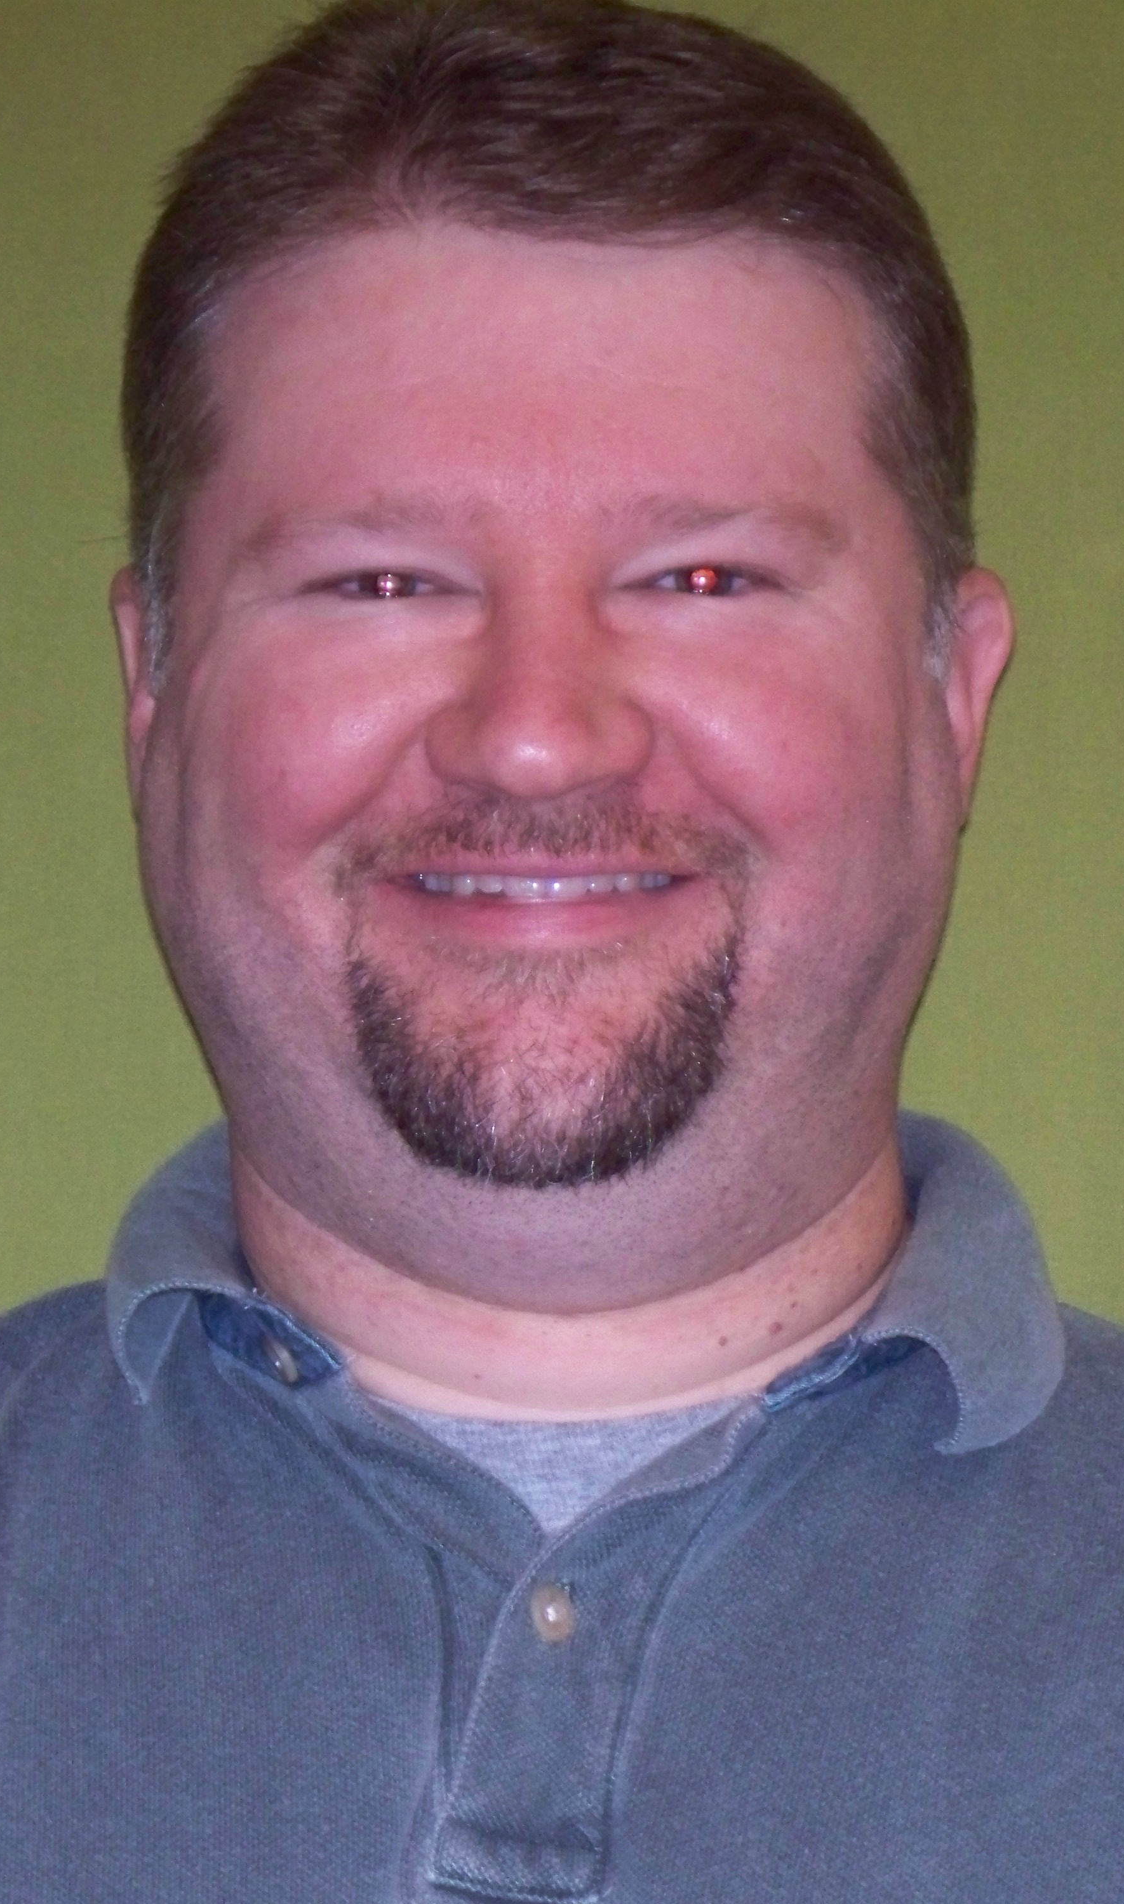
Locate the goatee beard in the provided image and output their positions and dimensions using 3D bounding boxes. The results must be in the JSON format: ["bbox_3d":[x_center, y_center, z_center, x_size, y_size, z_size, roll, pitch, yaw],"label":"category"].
[{"bbox_3d":[-0.004,0.022,2.690,0.080,0.054,0.040,0,0,3],"label":"goatee beard"}]

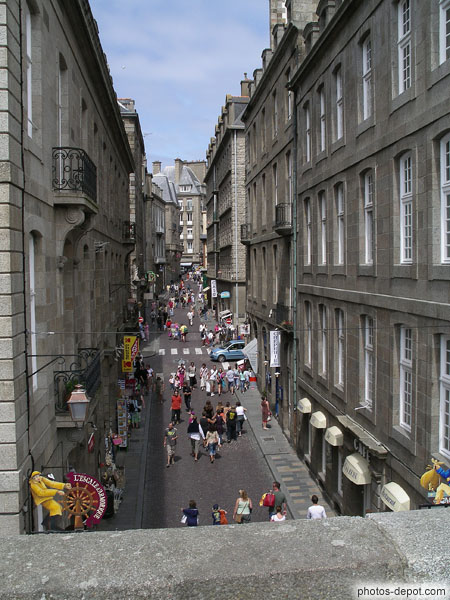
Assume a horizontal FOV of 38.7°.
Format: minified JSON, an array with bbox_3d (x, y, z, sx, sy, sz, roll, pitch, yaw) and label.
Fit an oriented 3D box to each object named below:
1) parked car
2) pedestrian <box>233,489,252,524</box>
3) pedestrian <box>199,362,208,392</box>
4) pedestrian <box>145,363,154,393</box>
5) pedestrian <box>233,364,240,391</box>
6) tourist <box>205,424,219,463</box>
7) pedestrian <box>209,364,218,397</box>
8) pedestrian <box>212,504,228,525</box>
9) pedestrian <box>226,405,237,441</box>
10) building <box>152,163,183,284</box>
[{"bbox_3d":[0.753,3.942,49.881,3.750,1.470,1.660,-1,3,-15],"label":"parked car"},{"bbox_3d":[0.568,6.905,20.574,0.580,1.660,0.400,-1,3,-8],"label":"pedestrian"},{"bbox_3d":[-1.311,4.832,40.126,0.550,1.650,0.420,-1,3,-5],"label":"pedestrian"},{"bbox_3d":[-4.582,4.768,38.996,0.460,1.704,0.360,0,3,12],"label":"pedestrian"},{"bbox_3d":[0.739,4.746,39.647,0.450,1.626,0.380,0,3,-3],"label":"pedestrian"},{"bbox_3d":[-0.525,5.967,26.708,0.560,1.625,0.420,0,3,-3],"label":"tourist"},{"bbox_3d":[-0.705,4.818,38.071,0.540,1.780,0.420,-1,3,-9],"label":"pedestrian"},{"bbox_3d":[-0.235,6.882,19.908,0.400,1.080,0.320,0,3,0],"label":"pedestrian"},{"bbox_3d":[0.309,5.700,29.401,0.520,1.652,0.380,0,3,-3],"label":"pedestrian"},{"bbox_3d":[-12.129,-12.812,117.329,9.000,24.340,14.000,0,3,5],"label":"building"}]

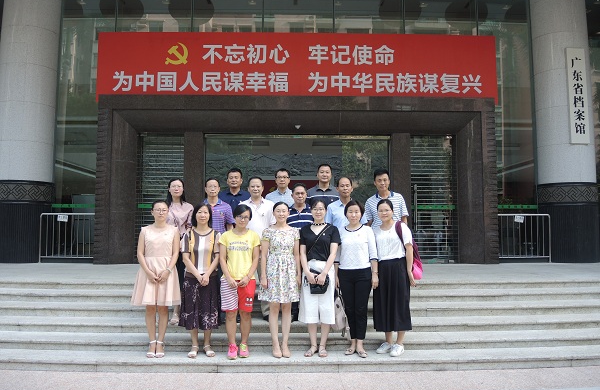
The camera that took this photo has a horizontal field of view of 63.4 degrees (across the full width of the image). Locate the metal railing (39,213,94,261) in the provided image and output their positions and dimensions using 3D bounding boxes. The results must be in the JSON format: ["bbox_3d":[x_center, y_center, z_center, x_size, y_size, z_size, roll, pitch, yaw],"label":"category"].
[{"bbox_3d":[-4.727,0.886,9.880,1.120,1.040,0.080,0,-5,-1],"label":"metal railing"}]

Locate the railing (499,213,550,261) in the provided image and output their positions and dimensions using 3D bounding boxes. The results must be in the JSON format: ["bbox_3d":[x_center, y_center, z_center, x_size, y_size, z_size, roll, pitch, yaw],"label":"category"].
[{"bbox_3d":[4.691,0.901,10.141,1.120,1.040,0.080,0,-5,-1],"label":"railing"}]

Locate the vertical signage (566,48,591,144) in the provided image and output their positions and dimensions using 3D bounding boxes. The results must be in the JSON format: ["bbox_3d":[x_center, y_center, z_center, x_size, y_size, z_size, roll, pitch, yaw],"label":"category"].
[{"bbox_3d":[5.946,-2.113,10.379,0.375,2.080,0.060,0,-5,-1],"label":"vertical signage"}]

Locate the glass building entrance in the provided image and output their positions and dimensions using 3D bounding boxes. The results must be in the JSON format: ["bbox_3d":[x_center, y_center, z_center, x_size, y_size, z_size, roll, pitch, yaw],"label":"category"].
[{"bbox_3d":[-0.074,0.053,10.230,6.750,2.750,0.350,0,-5,-1],"label":"glass building entrance"}]

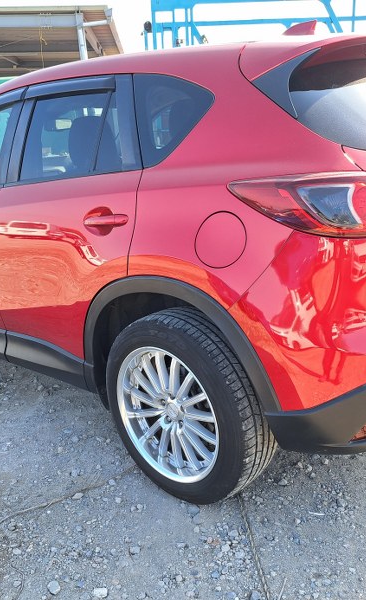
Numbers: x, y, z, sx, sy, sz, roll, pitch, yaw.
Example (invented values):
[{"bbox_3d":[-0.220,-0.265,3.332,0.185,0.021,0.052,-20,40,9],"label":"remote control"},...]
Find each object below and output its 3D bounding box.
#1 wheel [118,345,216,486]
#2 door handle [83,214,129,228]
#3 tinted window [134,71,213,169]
[{"bbox_3d":[0.001,0.396,2.080,0.518,0.518,0.200,11,21,41],"label":"wheel"},{"bbox_3d":[-0.273,-0.282,1.982,0.235,0.045,0.045,11,21,41],"label":"door handle"},{"bbox_3d":[-0.049,-0.623,1.912,0.381,0.352,0.050,8,-2,37],"label":"tinted window"}]

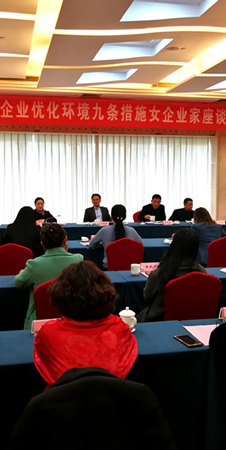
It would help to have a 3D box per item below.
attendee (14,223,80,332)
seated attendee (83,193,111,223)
[{"bbox_3d":[-0.469,0.608,3.519,0.530,1.231,0.780,-1,6,-12],"label":"attendee"},{"bbox_3d":[-0.266,0.052,9.020,0.540,1.295,0.800,-1,6,-12],"label":"seated attendee"}]

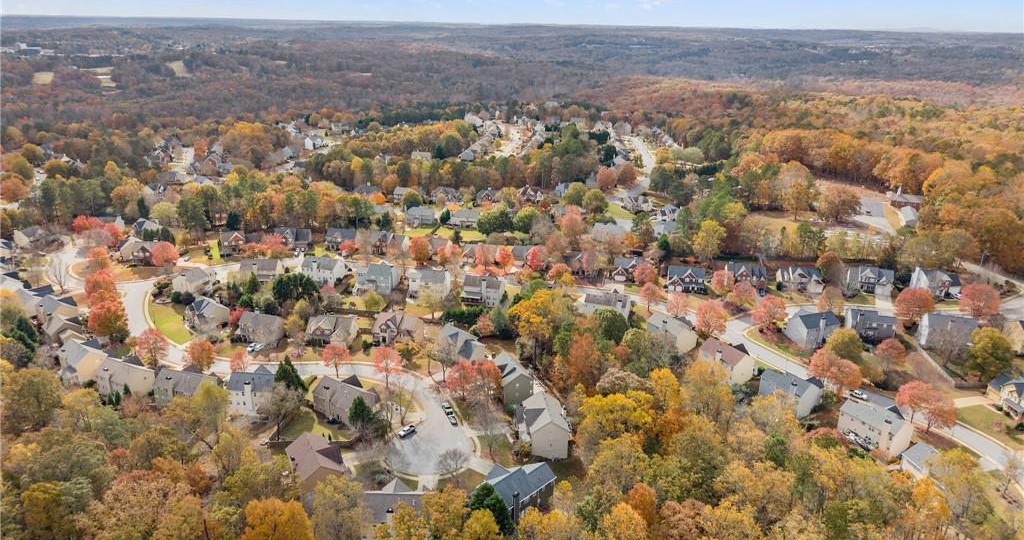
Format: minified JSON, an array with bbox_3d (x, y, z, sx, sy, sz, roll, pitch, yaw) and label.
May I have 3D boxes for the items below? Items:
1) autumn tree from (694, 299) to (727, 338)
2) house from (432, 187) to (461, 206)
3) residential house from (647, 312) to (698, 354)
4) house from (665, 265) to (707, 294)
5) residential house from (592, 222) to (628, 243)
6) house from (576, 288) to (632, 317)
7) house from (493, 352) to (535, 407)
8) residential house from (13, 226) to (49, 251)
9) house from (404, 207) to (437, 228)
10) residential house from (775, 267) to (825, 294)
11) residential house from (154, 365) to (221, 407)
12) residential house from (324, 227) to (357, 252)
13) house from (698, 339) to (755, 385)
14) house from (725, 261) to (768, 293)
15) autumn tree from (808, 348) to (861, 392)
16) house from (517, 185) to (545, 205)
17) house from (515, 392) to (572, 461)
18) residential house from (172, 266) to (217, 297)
[{"bbox_3d":[70.100,17.610,248.940,10.300,12.500,10.300,1,19,0],"label":"autumn tree"},{"bbox_3d":[-39.989,-46.419,442.870,16.000,9.200,11.500,2,19,4],"label":"house"},{"bbox_3d":[59.070,22.410,262.580,10.800,10.300,15.300,-14,24,-36],"label":"residential house"},{"bbox_3d":[75.808,3.399,308.948,15.300,9.600,11.500,4,19,8],"label":"house"},{"bbox_3d":[51.360,-20.140,377.700,16.500,9.300,10.500,4,20,9],"label":"residential house"},{"bbox_3d":[37.000,13.940,278.630,17.500,10.200,9.500,6,20,13],"label":"house"},{"bbox_3d":[-0.320,32.230,215.110,10.890,9.140,15.260,-5,20,-16],"label":"house"},{"bbox_3d":[-231.050,-16.740,341.120,10.500,9.000,12.500,5,20,11],"label":"residential house"},{"bbox_3d":[-50.080,-30.180,394.140,14.700,8.290,10.820,3,19,6],"label":"house"},{"bbox_3d":[126.669,3.681,311.105,15.800,9.300,11.500,3,19,6],"label":"residential house"},{"bbox_3d":[-95.529,34.892,210.544,16.500,9.700,11.000,6,20,14],"label":"residential house"},{"bbox_3d":[-82.570,-15.250,345.660,13.440,9.660,11.040,1,19,0],"label":"residential house"},{"bbox_3d":[68.220,27.990,224.050,10.600,9.300,14.100,-10,22,-28],"label":"house"},{"bbox_3d":[104.940,2.030,317.000,16.500,9.500,10.500,5,20,12],"label":"house"},{"bbox_3d":[98.300,31.100,216.500,14.300,12.800,13.000,11,21,25],"label":"autumn tree"},{"bbox_3d":[12.680,-47.560,457.300,14.300,10.400,11.500,2,19,2],"label":"house"},{"bbox_3d":[7.910,40.720,187.440,13.200,10.470,15.330,-1,19,-6],"label":"house"},{"bbox_3d":[-130.850,3.930,291.580,11.110,9.180,11.580,13,23,31],"label":"residential house"}]

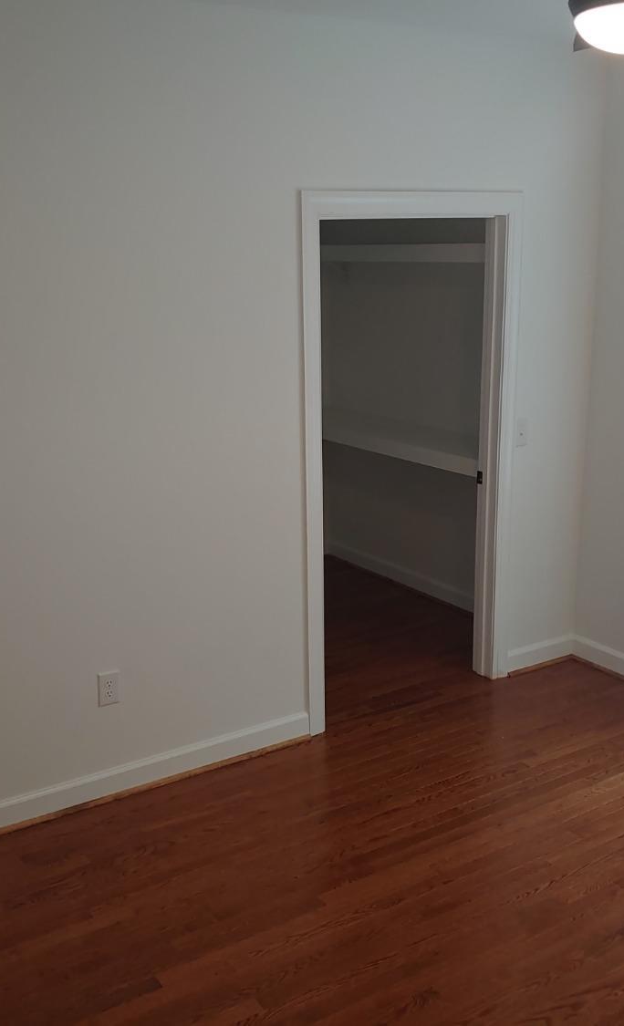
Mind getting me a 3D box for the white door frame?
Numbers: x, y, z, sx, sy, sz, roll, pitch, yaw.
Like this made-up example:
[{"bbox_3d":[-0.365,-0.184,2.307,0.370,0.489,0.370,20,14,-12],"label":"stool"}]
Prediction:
[{"bbox_3d":[0.400,-0.204,4.099,1.063,2.135,0.140,-9,17,-30],"label":"white door frame"}]

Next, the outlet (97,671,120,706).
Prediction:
[{"bbox_3d":[-0.724,0.628,3.525,0.078,0.121,0.009,-9,17,-30],"label":"outlet"}]

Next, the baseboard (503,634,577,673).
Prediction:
[{"bbox_3d":[1.091,0.677,4.683,0.430,0.118,0.020,-9,17,-30],"label":"baseboard"}]

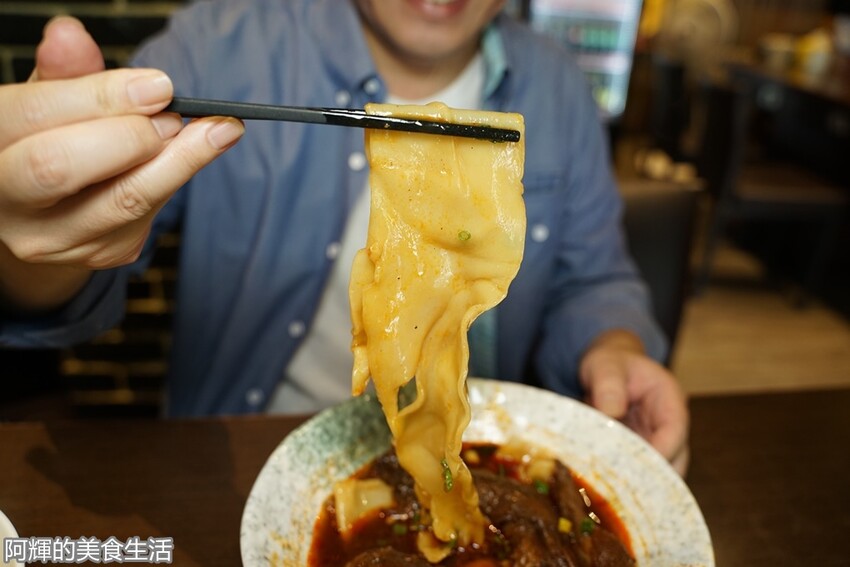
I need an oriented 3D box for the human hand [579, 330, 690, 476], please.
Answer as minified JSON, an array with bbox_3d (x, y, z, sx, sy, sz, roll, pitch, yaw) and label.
[{"bbox_3d":[0.133,0.081,0.445,0.080,0.080,0.120,3,25,4],"label":"human hand"}]

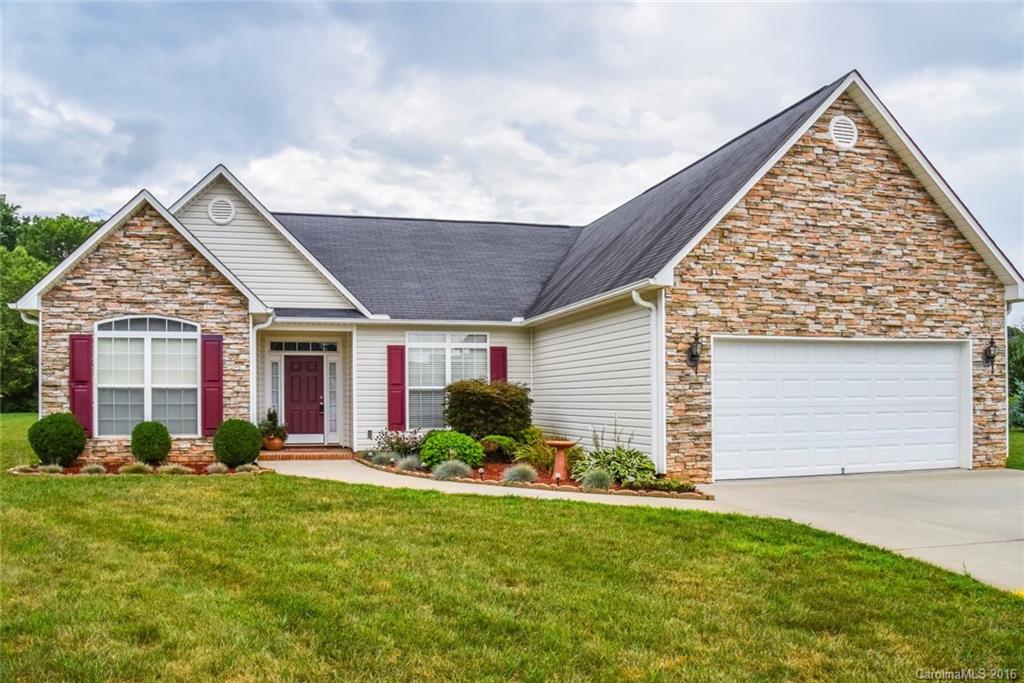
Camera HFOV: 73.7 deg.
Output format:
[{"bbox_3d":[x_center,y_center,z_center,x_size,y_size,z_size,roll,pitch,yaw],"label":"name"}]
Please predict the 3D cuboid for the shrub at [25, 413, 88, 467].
[{"bbox_3d":[-7.290,1.580,10.950,0.820,0.860,0.820,1,-3,-14],"label":"shrub"}]

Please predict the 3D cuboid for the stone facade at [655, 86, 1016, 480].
[{"bbox_3d":[5.576,-0.946,11.445,6.850,6.270,0.300,0,-2,-16],"label":"stone facade"}]

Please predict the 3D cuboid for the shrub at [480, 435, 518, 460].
[{"bbox_3d":[-0.245,2.090,13.400,0.740,0.540,0.700,0,-2,0],"label":"shrub"}]

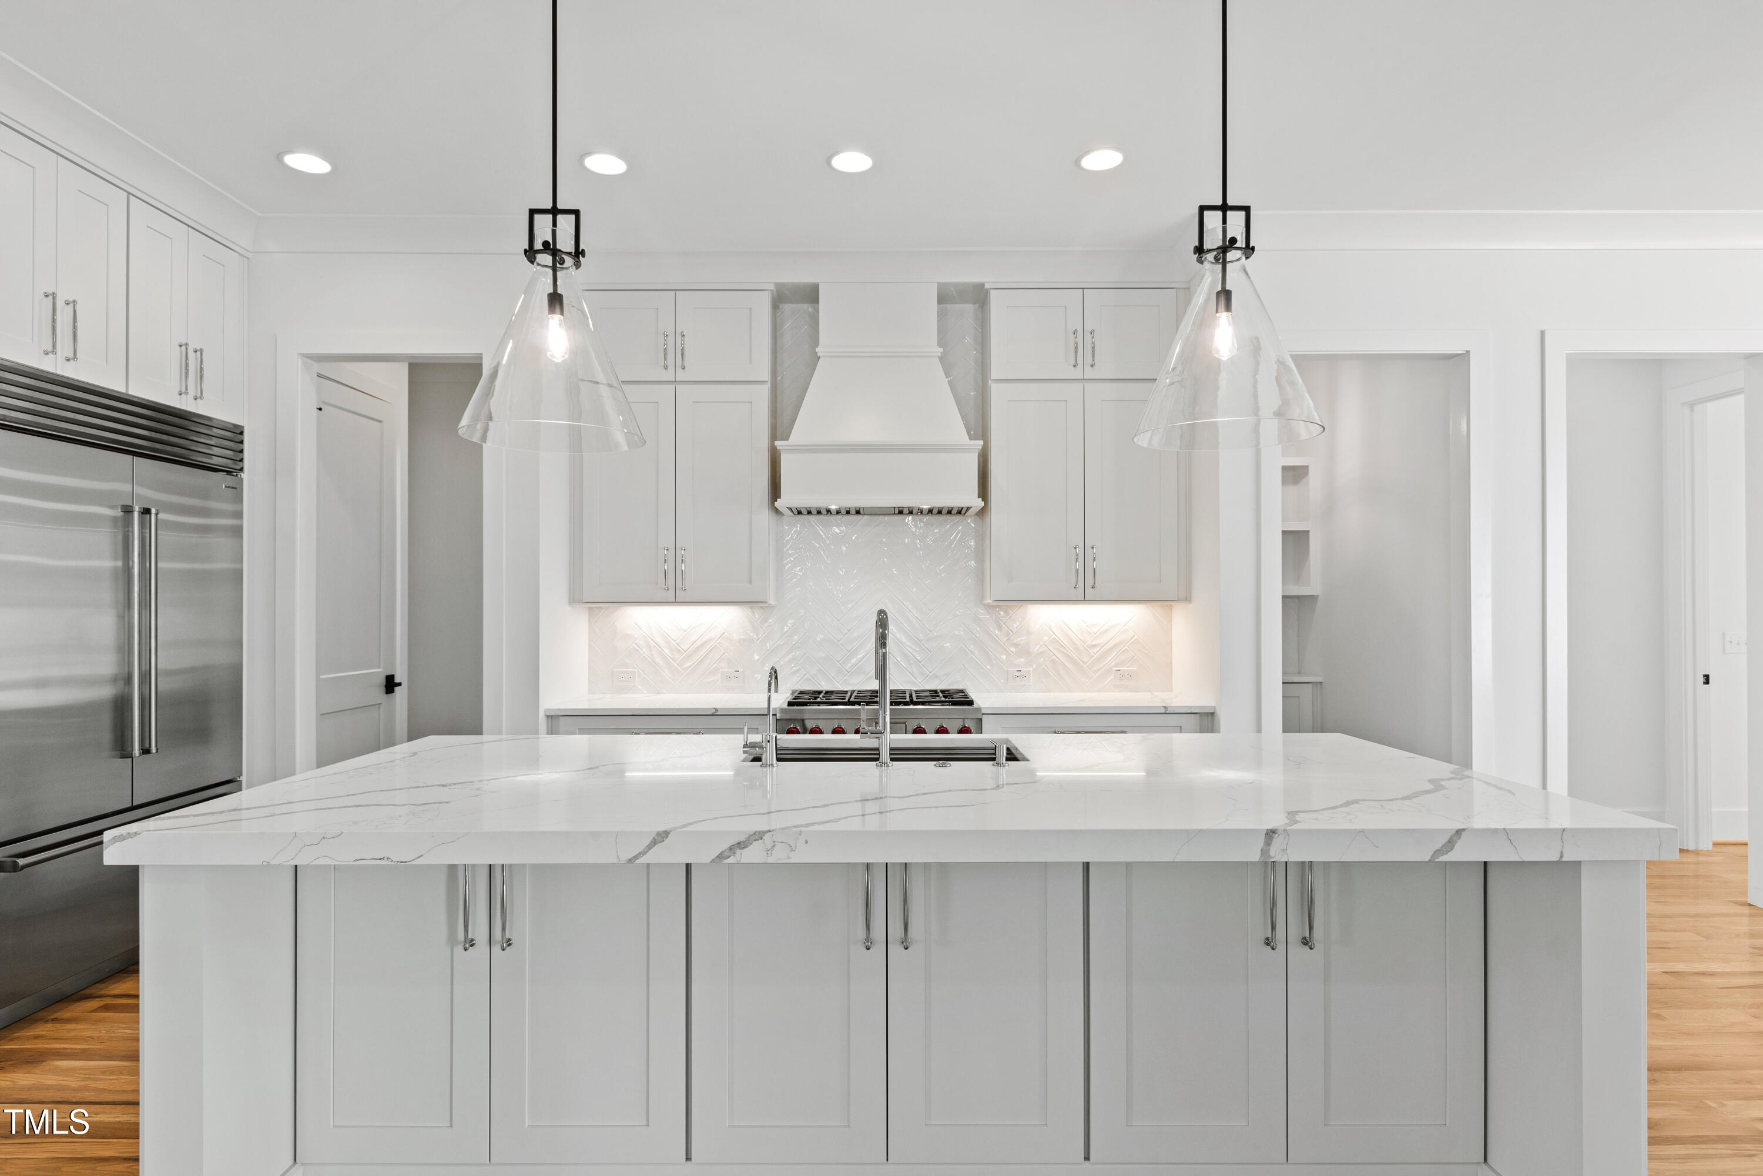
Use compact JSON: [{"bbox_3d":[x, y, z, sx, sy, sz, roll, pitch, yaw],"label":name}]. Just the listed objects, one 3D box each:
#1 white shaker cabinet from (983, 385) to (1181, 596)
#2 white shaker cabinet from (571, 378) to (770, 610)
[{"bbox_3d":[0.961,-0.448,4.539,0.920,1.038,0.335,0,-1,0],"label":"white shaker cabinet"},{"bbox_3d":[-0.974,-0.443,4.532,0.913,1.039,0.335,0,-1,0],"label":"white shaker cabinet"}]

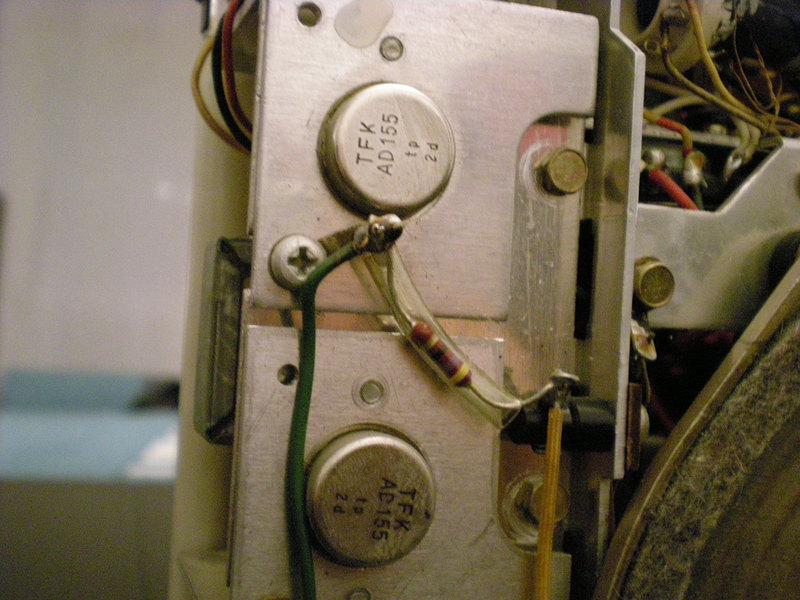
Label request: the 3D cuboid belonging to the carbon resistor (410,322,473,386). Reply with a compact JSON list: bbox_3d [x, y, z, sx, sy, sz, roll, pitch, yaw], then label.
[{"bbox_3d":[0.005,0.006,0.119,0.003,0.009,0.003,-42,5,0],"label":"carbon resistor"}]

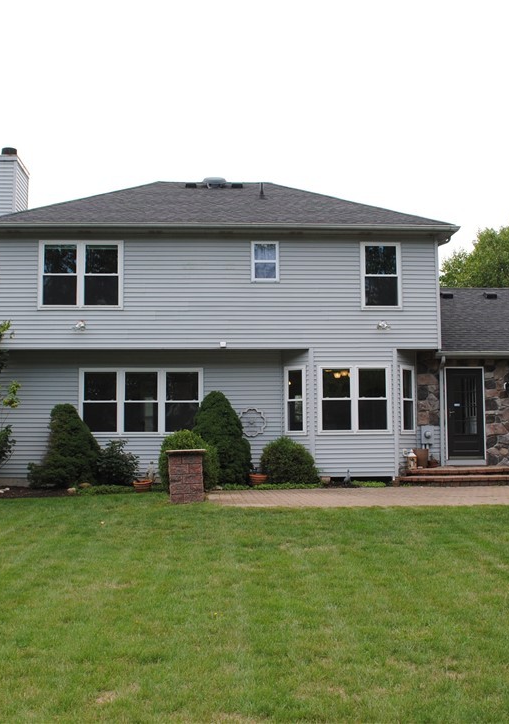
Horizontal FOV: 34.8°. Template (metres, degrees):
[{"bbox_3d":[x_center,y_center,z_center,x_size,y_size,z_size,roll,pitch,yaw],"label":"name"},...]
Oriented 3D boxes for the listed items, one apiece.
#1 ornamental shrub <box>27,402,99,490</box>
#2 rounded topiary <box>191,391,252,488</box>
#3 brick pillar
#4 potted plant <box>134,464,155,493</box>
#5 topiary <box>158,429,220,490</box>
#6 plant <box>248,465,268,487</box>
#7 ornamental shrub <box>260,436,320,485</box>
[{"bbox_3d":[-4.020,1.788,17.200,1.550,1.777,1.450,0,-4,-3],"label":"ornamental shrub"},{"bbox_3d":[-0.673,1.622,17.120,1.221,2.042,1.221,0,-4,-3],"label":"rounded topiary"},{"bbox_3d":[-1.230,2.075,14.700,0.700,0.984,0.680,0,-4,-3],"label":"brick pillar"},{"bbox_3d":[-2.190,2.322,16.182,0.435,0.560,0.435,0,-4,-3],"label":"potted plant"},{"bbox_3d":[-1.321,1.972,16.400,1.250,1.241,1.220,0,-4,-3],"label":"topiary"},{"bbox_3d":[0.064,2.408,17.260,0.425,0.461,0.425,0,-4,-3],"label":"plant"},{"bbox_3d":[0.739,2.103,17.119,1.269,1.063,1.205,0,-4,-3],"label":"ornamental shrub"}]

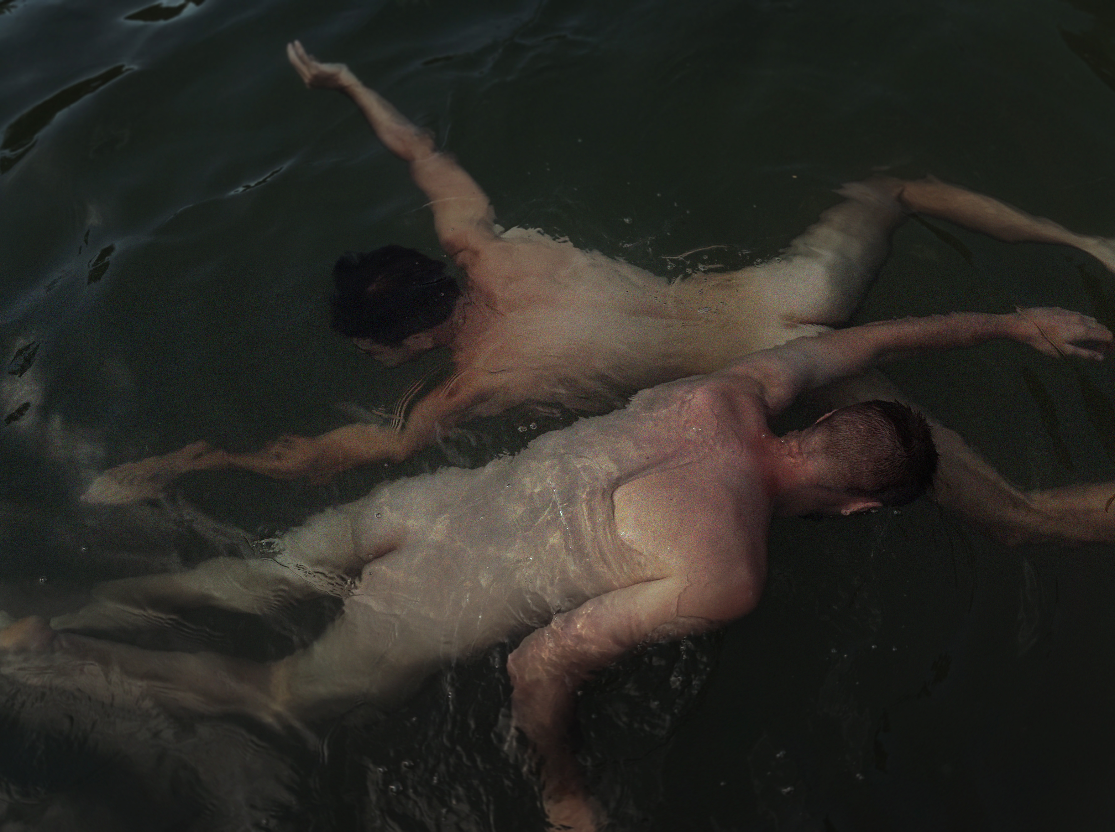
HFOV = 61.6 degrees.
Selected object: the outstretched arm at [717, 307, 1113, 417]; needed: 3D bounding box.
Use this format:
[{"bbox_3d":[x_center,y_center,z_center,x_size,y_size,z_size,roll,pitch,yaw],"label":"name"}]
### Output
[{"bbox_3d":[0.669,-0.111,1.740,0.762,0.130,0.160,-6,57,-4],"label":"outstretched arm"}]

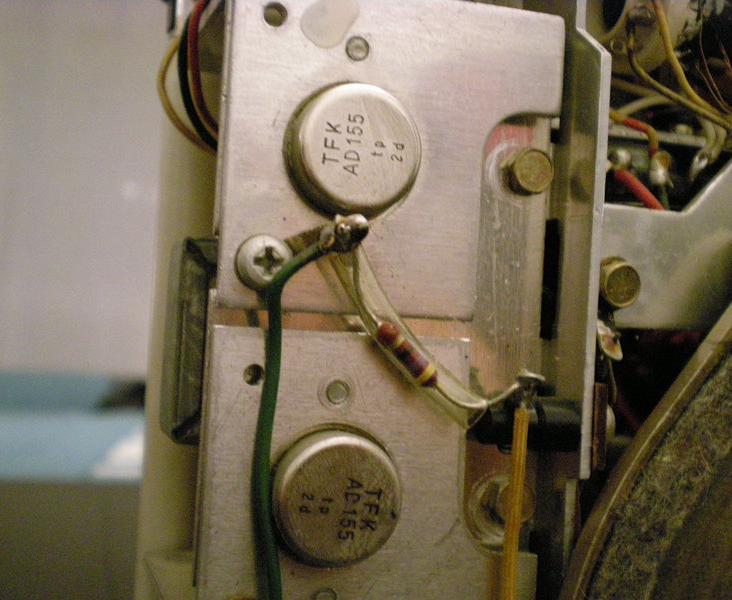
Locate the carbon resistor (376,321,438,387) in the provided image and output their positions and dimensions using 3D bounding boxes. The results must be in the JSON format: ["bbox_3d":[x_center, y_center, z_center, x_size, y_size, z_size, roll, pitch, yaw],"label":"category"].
[{"bbox_3d":[0.005,0.006,0.119,0.003,0.009,0.003,-42,5,0],"label":"carbon resistor"}]

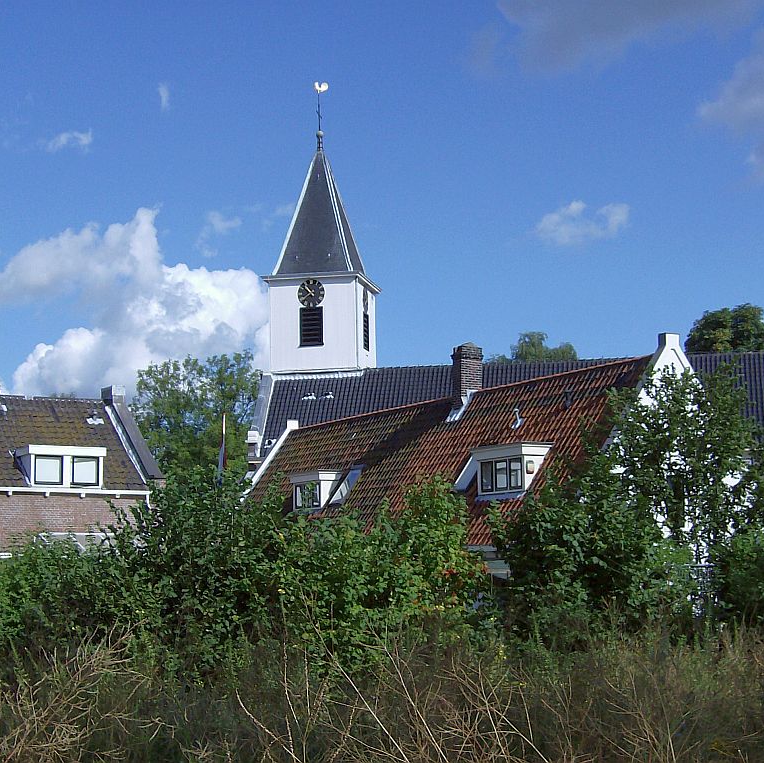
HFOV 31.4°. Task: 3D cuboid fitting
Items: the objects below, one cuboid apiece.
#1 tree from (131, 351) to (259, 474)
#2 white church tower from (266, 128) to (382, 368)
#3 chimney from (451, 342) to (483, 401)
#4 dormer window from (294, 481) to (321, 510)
[{"bbox_3d":[-8.502,4.084,61.269,6.200,10.916,6.000,0,-8,-8],"label":"tree"},{"bbox_3d":[-2.625,-5.939,61.952,4.350,11.605,4.350,-2,-8,12],"label":"white church tower"},{"bbox_3d":[2.251,-0.178,35.586,0.770,1.620,0.430,4,-9,-30],"label":"chimney"},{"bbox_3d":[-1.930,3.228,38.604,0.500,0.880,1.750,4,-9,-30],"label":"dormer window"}]

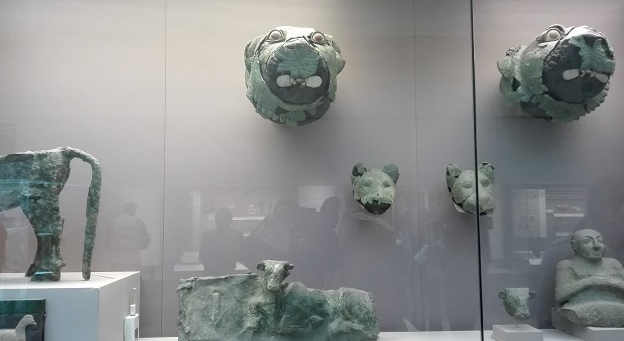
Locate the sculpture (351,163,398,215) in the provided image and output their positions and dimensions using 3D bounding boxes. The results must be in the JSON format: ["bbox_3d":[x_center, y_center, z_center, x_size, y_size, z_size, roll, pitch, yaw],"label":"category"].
[{"bbox_3d":[0.244,0.072,1.700,0.183,0.200,0.160,-1,-3,1],"label":"sculpture"}]

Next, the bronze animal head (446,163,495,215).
[{"bbox_3d":[0.621,0.072,1.710,0.183,0.200,0.160,0,-3,-4],"label":"bronze animal head"}]

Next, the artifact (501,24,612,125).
[{"bbox_3d":[0.915,-0.363,1.685,0.375,0.355,0.290,0,-3,-5],"label":"artifact"}]

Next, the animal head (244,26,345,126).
[{"bbox_3d":[-0.061,-0.346,1.650,0.375,0.355,0.290,0,-3,-3],"label":"animal head"}]

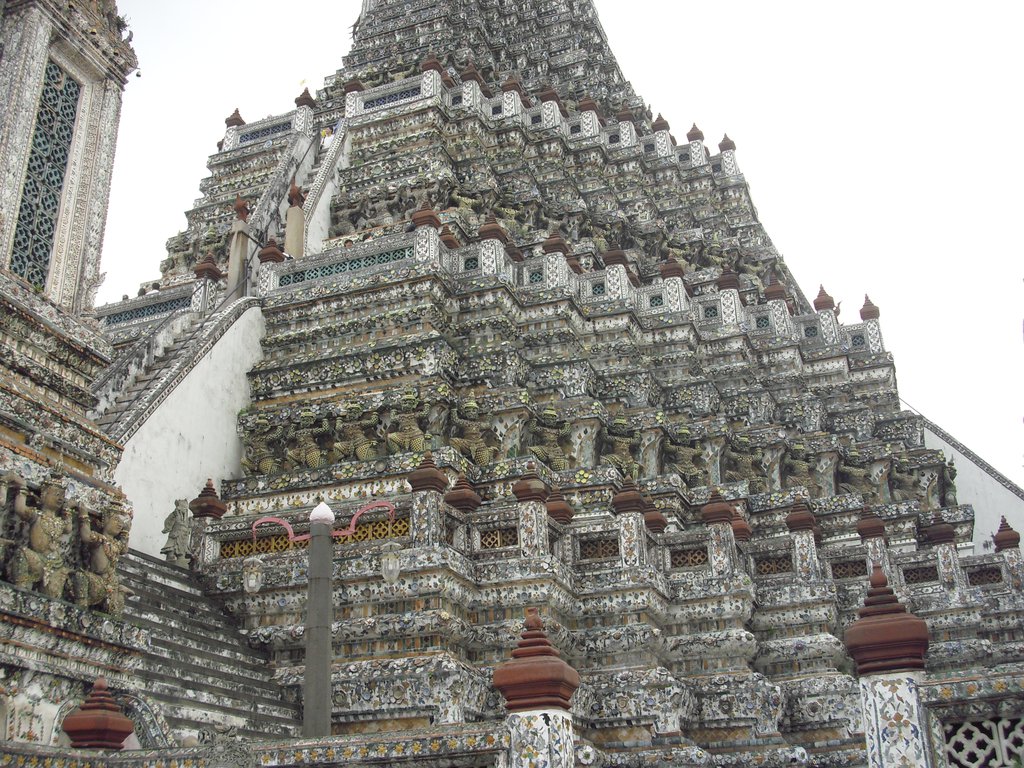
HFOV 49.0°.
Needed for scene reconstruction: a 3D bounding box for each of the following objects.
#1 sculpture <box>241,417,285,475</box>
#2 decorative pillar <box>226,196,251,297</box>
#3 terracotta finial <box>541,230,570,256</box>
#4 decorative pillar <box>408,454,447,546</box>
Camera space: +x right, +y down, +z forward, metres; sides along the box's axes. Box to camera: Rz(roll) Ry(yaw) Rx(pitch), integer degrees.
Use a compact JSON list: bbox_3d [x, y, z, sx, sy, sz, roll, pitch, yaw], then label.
[{"bbox_3d":[-4.991,1.213,22.493,0.860,1.360,0.450,-10,-25,19],"label":"sculpture"},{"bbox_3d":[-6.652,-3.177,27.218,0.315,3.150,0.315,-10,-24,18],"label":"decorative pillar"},{"bbox_3d":[0.932,-3.029,23.844,0.480,0.600,0.480,-10,-25,19],"label":"terracotta finial"},{"bbox_3d":[-1.281,1.731,17.053,0.475,1.510,0.475,-10,-25,17],"label":"decorative pillar"}]

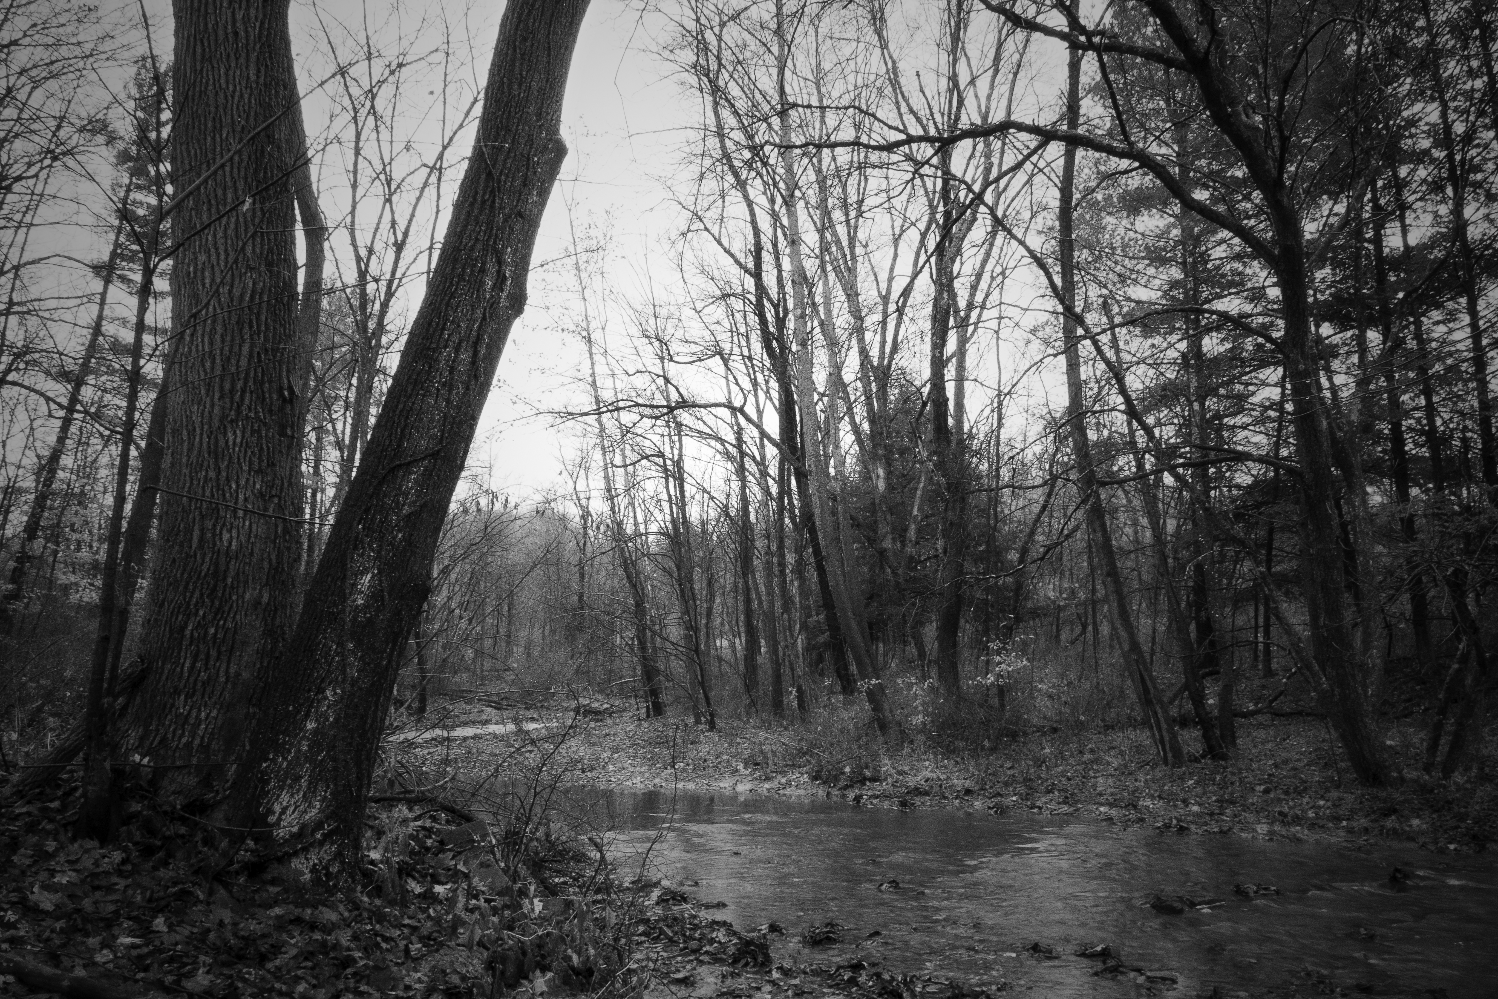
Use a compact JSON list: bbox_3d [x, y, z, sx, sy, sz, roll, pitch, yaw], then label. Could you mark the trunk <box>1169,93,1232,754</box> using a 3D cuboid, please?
[{"bbox_3d":[5.211,-1.030,11.470,0.250,7.720,0.230,-1,-7,0],"label":"trunk"}]

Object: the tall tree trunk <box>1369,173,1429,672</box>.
[{"bbox_3d":[13.054,-1.730,20.111,0.360,10.030,0.340,-1,-7,0],"label":"tall tree trunk"}]

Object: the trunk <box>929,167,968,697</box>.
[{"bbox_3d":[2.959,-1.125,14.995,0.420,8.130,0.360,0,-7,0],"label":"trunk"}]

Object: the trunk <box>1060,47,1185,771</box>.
[{"bbox_3d":[3.729,-1.162,10.264,0.600,7.640,0.360,-5,-7,-1],"label":"trunk"}]

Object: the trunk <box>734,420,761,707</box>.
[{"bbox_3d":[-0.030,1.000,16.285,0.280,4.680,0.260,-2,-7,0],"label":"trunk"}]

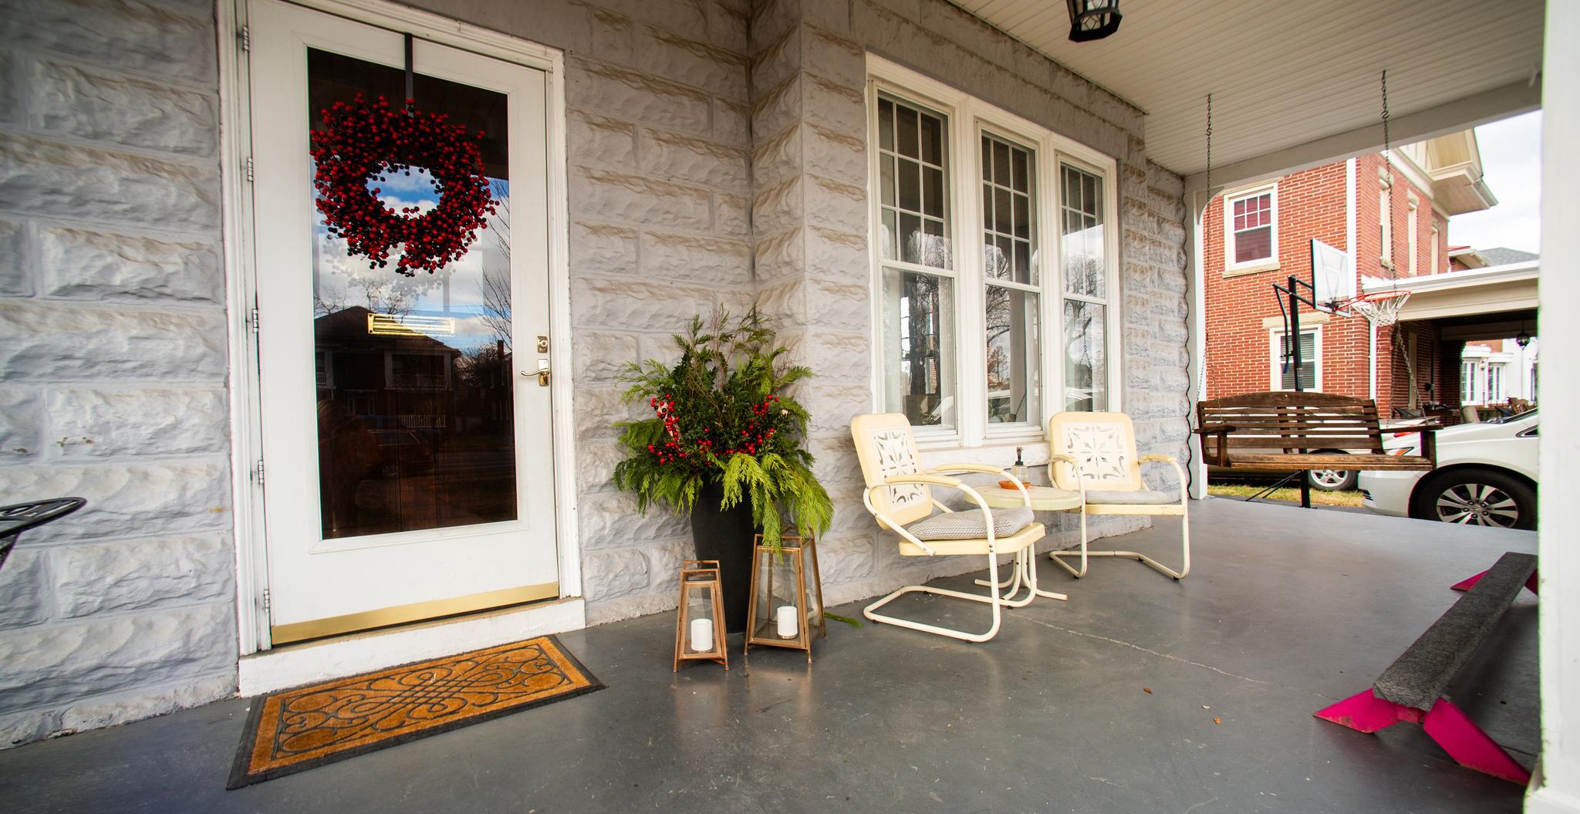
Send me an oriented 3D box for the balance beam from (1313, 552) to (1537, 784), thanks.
[{"bbox_3d":[2.446,0.781,2.180,2.150,0.165,0.390,-1,1,-35],"label":"balance beam"}]

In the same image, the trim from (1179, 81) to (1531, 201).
[{"bbox_3d":[4.186,-1.990,4.607,0.180,0.190,2.200,-1,1,-35],"label":"trim"}]

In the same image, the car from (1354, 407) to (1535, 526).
[{"bbox_3d":[7.749,0.382,4.649,2.000,1.740,5.100,-1,1,-35],"label":"car"}]

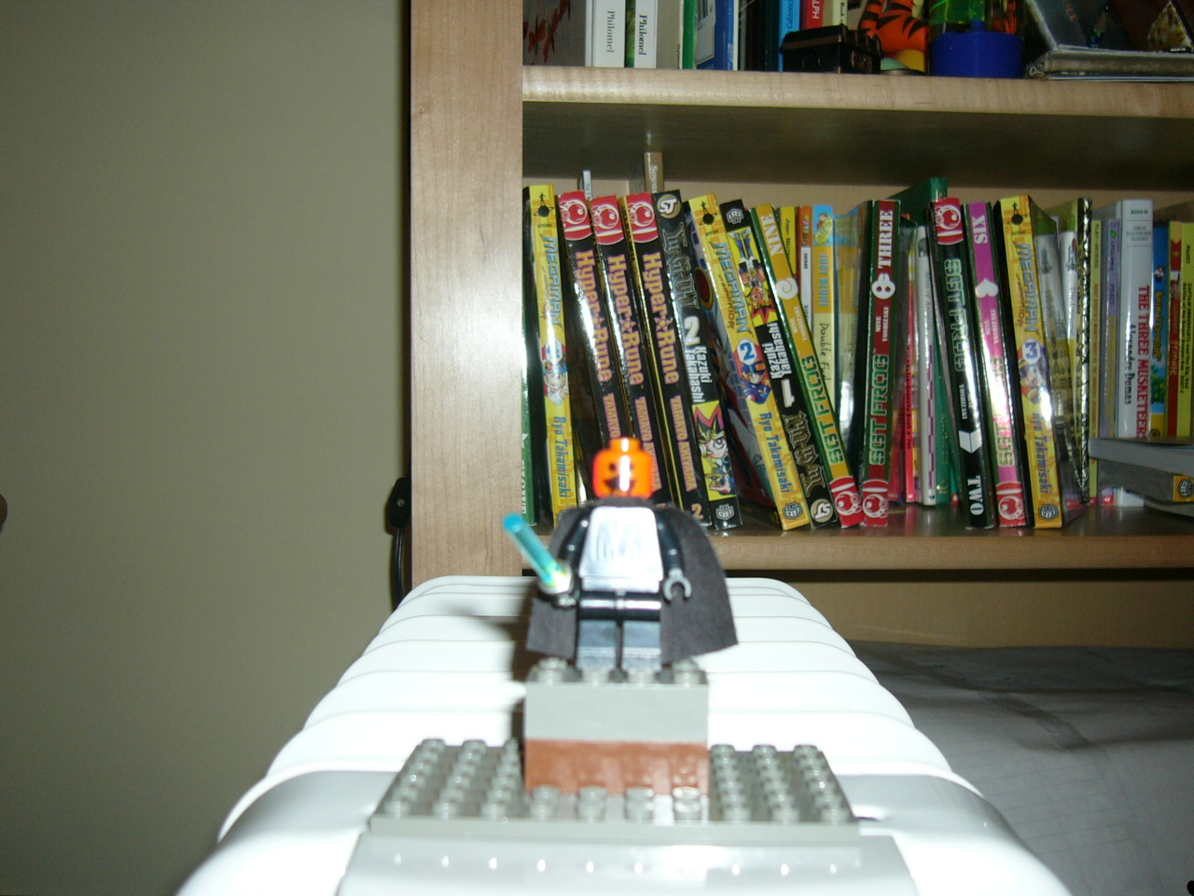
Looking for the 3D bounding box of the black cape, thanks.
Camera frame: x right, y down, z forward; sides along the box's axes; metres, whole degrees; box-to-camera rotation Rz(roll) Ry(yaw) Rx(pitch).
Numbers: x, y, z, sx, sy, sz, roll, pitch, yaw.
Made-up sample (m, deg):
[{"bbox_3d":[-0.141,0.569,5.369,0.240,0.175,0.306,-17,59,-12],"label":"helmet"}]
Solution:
[{"bbox_3d":[0.007,0.025,0.246,0.039,0.032,0.015,0,0,2],"label":"black cape"}]

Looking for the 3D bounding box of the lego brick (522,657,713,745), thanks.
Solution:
[{"bbox_3d":[0.004,0.045,0.237,0.032,0.011,0.016,0,0,2],"label":"lego brick"}]

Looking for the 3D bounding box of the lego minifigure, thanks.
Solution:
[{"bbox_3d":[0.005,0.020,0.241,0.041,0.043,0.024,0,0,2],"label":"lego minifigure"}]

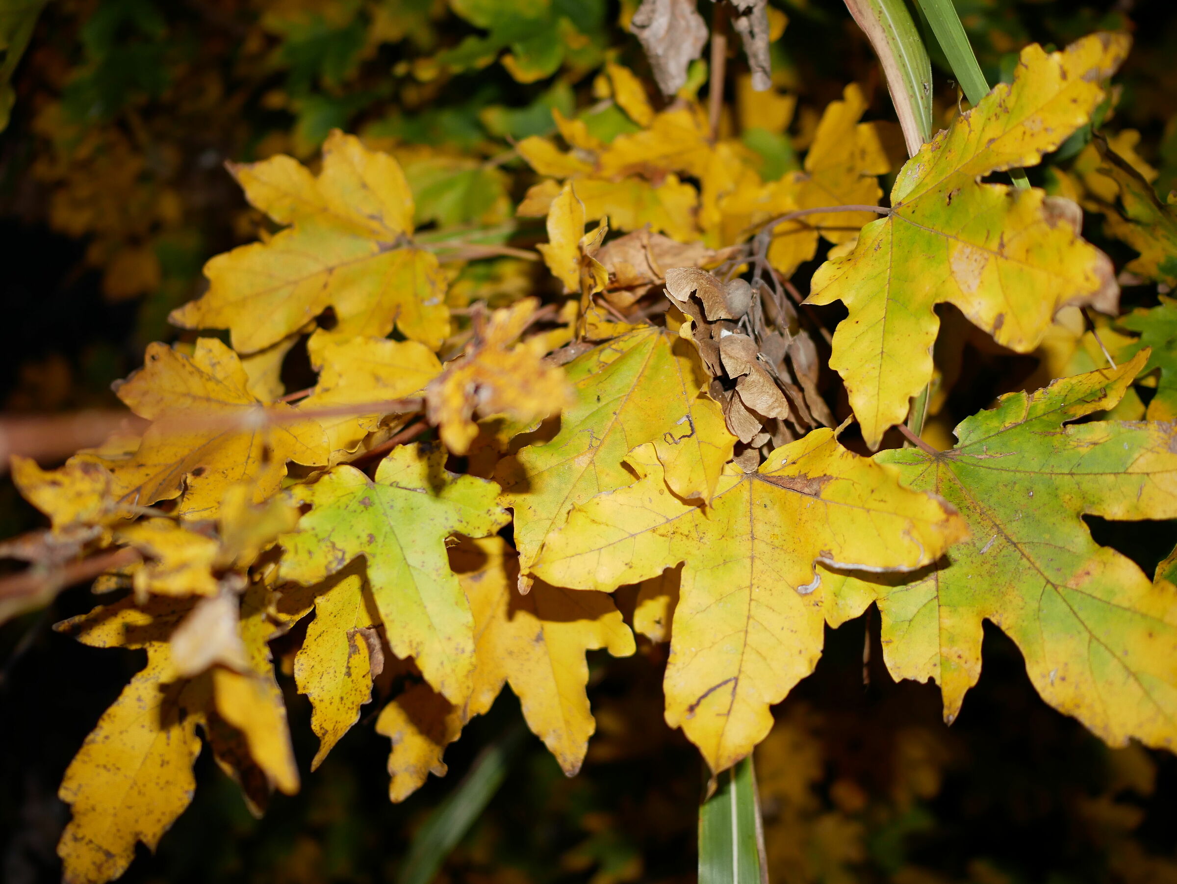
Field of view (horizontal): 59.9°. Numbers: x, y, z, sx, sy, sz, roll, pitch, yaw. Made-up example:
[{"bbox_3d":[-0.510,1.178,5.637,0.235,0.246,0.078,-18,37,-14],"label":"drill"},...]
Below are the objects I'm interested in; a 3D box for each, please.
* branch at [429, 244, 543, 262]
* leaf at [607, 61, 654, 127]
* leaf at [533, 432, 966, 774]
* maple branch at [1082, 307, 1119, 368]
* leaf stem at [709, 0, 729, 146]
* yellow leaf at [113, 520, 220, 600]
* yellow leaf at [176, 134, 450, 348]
[{"bbox_3d":[-0.035,-0.064,0.343,0.042,0.004,0.004,11,30,20],"label":"branch"},{"bbox_3d":[0.016,-0.136,0.400,0.015,0.026,0.010,-20,-7,-18],"label":"leaf"},{"bbox_3d":[0.042,0.039,0.265,0.106,0.024,0.086,0,69,0],"label":"leaf"},{"bbox_3d":[0.147,-0.030,0.295,0.002,0.002,0.023,-16,63,0],"label":"maple branch"},{"bbox_3d":[0.049,-0.140,0.385,0.006,0.054,0.006,3,21,0],"label":"leaf stem"},{"bbox_3d":[-0.089,0.025,0.215,0.020,0.012,0.014,0,72,0],"label":"yellow leaf"},{"bbox_3d":[-0.090,-0.065,0.330,0.086,0.022,0.074,0,63,0],"label":"yellow leaf"}]

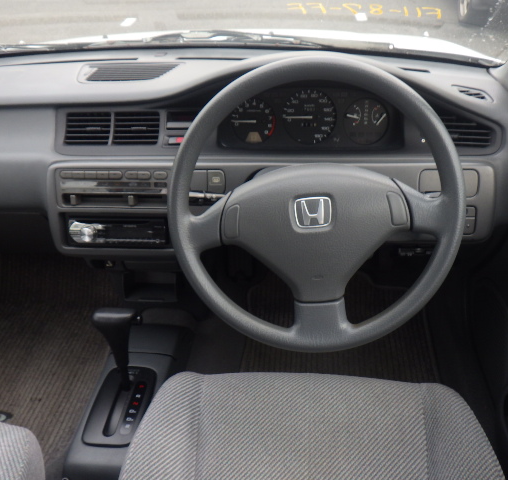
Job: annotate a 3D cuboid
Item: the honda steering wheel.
[{"bbox_3d":[0.083,-0.048,0.685,0.380,0.380,0.090,-2,3,0],"label":"honda steering wheel"}]

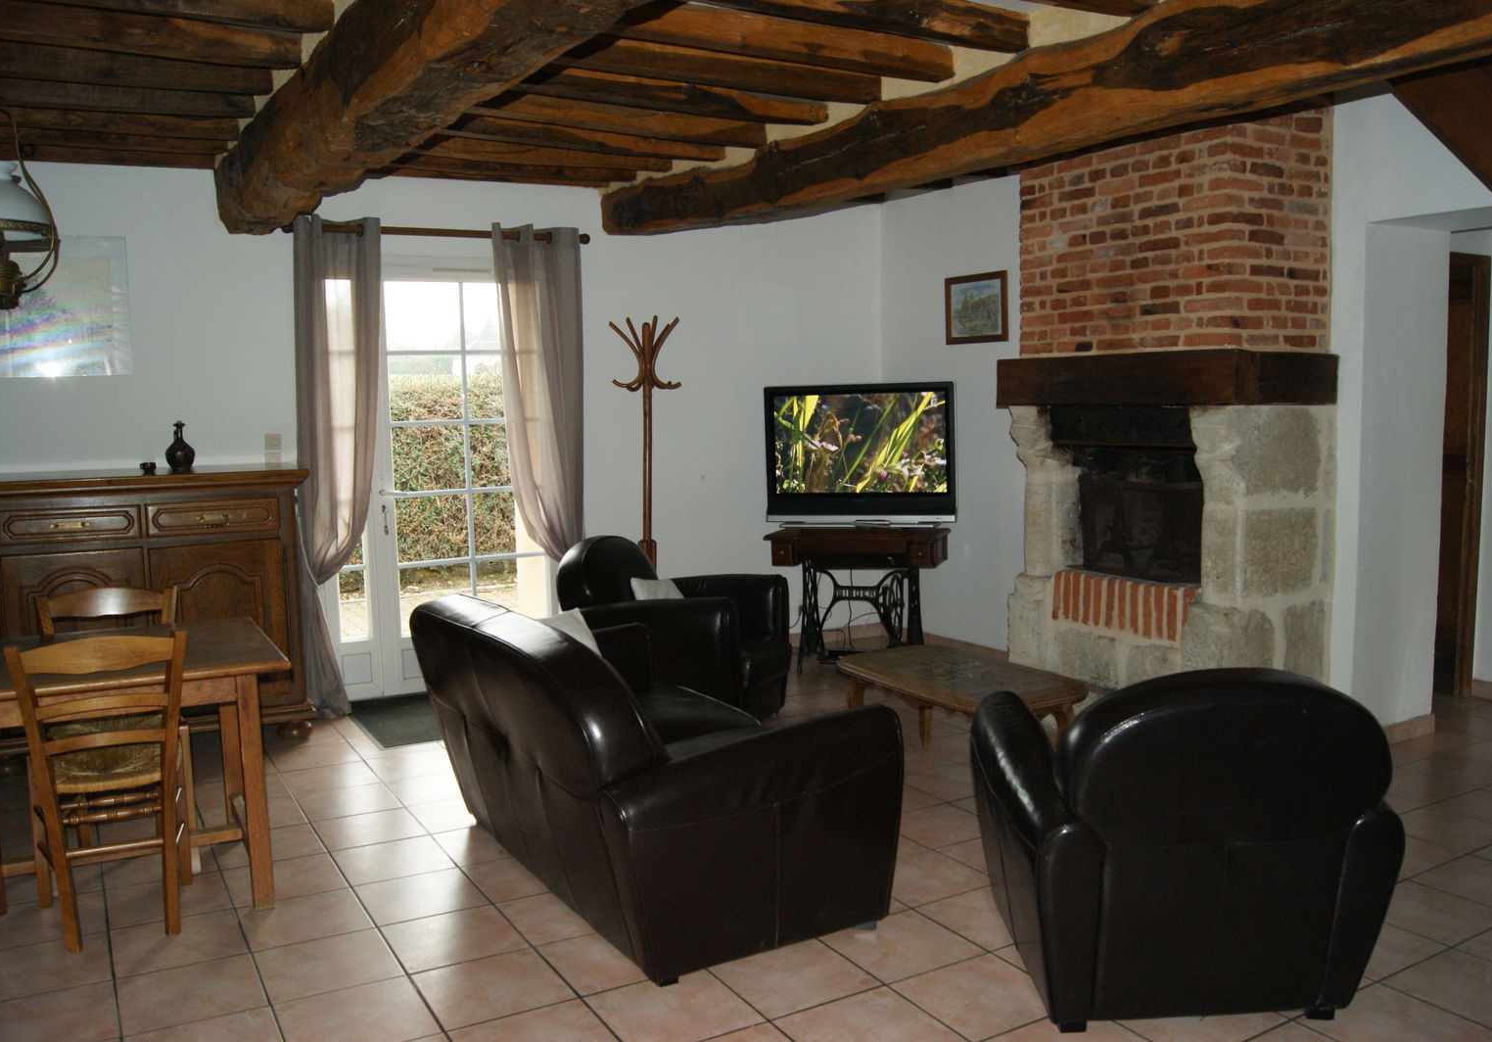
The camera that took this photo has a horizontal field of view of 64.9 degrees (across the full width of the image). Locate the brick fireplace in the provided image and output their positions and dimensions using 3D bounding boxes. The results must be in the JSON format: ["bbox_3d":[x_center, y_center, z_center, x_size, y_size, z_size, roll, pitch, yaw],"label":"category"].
[{"bbox_3d":[1.776,-0.352,5.104,0.697,2.635,1.292,-3,6,-30],"label":"brick fireplace"}]

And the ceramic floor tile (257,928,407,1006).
[{"bbox_3d":[-1.064,1.129,2.983,0.330,0.010,0.330,-4,6,-30],"label":"ceramic floor tile"}]

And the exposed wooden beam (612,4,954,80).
[{"bbox_3d":[0.090,-1.681,4.067,1.500,0.120,0.130,-4,5,-30],"label":"exposed wooden beam"}]

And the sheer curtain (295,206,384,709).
[{"bbox_3d":[-1.977,-0.266,5.745,0.440,2.420,0.130,-4,5,-30],"label":"sheer curtain"}]

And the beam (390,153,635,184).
[{"bbox_3d":[-1.164,-1.805,5.815,1.360,0.153,0.136,-3,6,-30],"label":"beam"}]

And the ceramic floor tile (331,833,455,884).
[{"bbox_3d":[-1.119,1.077,3.728,0.330,0.010,0.330,-4,6,-30],"label":"ceramic floor tile"}]

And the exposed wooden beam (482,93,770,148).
[{"bbox_3d":[-0.587,-1.751,5.075,1.510,0.110,0.110,-4,5,-30],"label":"exposed wooden beam"}]

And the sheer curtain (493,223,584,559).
[{"bbox_3d":[-1.104,-0.346,6.348,0.493,2.465,0.129,-3,6,-30],"label":"sheer curtain"}]

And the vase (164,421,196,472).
[{"bbox_3d":[-2.563,-0.343,5.314,0.129,0.222,0.129,-3,6,-30],"label":"vase"}]

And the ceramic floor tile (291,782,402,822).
[{"bbox_3d":[-1.451,1.034,4.306,0.330,0.010,0.330,-4,6,-30],"label":"ceramic floor tile"}]

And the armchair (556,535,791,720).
[{"bbox_3d":[-0.296,0.525,5.466,0.800,0.830,0.840,1,5,17],"label":"armchair"}]

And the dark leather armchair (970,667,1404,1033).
[{"bbox_3d":[1.042,0.709,2.953,0.820,0.820,0.770,-1,5,0],"label":"dark leather armchair"}]

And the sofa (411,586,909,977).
[{"bbox_3d":[-0.351,0.666,3.562,0.928,0.838,1.585,-4,6,-30],"label":"sofa"}]

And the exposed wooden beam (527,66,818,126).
[{"bbox_3d":[-0.340,-1.726,4.735,1.500,0.110,0.110,-4,5,-30],"label":"exposed wooden beam"}]

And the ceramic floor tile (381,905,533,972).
[{"bbox_3d":[-0.797,1.137,3.200,0.335,0.010,0.335,-3,6,-30],"label":"ceramic floor tile"}]

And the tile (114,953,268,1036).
[{"bbox_3d":[-1.349,1.152,2.856,0.335,0.010,0.335,-3,6,-30],"label":"tile"}]

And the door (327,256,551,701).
[{"bbox_3d":[-1.585,-0.220,6.185,1.200,2.240,0.080,-4,5,-30],"label":"door"}]

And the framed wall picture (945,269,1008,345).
[{"bbox_3d":[1.303,-1.208,6.699,0.025,0.390,0.530,-4,5,-30],"label":"framed wall picture"}]

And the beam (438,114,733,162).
[{"bbox_3d":[-0.690,-1.679,5.085,1.340,0.110,0.090,-4,6,-30],"label":"beam"}]

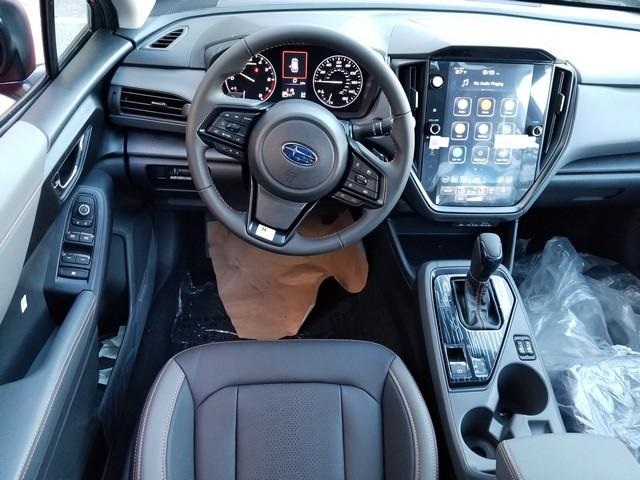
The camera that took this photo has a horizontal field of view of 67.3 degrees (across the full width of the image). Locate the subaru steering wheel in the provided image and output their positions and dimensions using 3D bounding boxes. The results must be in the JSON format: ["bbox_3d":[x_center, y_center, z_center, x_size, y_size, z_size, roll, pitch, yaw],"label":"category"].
[{"bbox_3d":[-0.030,-0.155,0.798,0.370,0.370,0.085,15,14,-2],"label":"subaru steering wheel"}]

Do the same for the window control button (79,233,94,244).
[{"bbox_3d":[-0.373,-0.003,0.770,0.022,0.009,0.016,5,70,0],"label":"window control button"}]

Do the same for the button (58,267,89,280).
[{"bbox_3d":[-0.386,0.052,0.753,0.045,0.008,0.016,5,70,0],"label":"button"}]

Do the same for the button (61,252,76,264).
[{"bbox_3d":[-0.397,0.030,0.760,0.022,0.009,0.016,5,70,0],"label":"button"}]

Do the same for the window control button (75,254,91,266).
[{"bbox_3d":[-0.374,0.032,0.760,0.022,0.009,0.016,5,70,0],"label":"window control button"}]

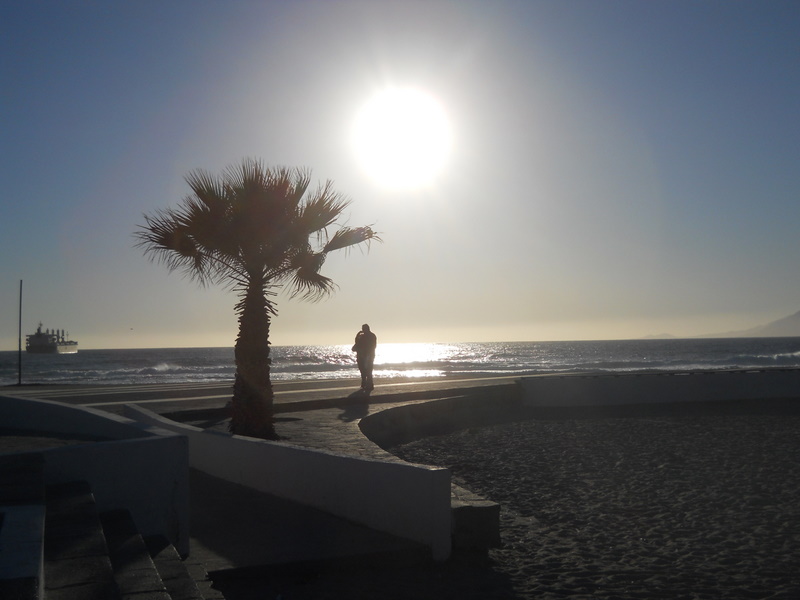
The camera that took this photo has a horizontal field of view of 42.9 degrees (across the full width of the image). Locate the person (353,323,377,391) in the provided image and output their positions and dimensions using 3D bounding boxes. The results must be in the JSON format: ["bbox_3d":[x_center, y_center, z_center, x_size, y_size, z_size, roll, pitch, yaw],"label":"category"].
[{"bbox_3d":[-0.921,1.500,26.619,0.600,1.720,0.440,0,-3,-15],"label":"person"}]

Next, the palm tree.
[{"bbox_3d":[-2.124,-0.056,15.052,3.540,4.118,3.397,-1,-2,0],"label":"palm tree"}]

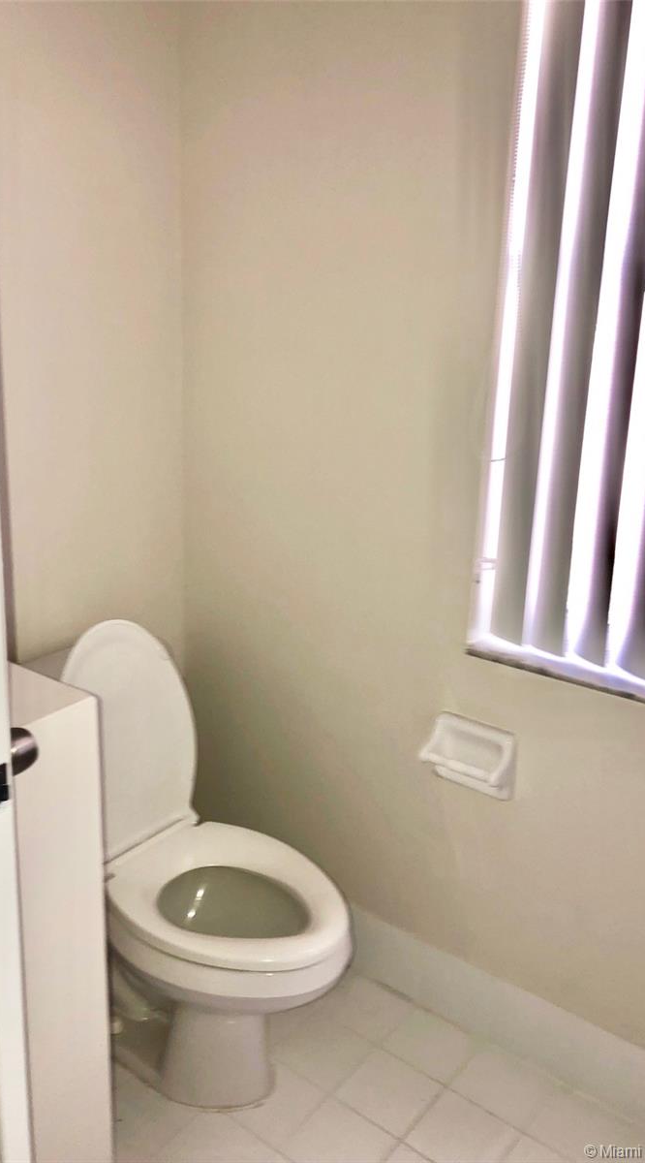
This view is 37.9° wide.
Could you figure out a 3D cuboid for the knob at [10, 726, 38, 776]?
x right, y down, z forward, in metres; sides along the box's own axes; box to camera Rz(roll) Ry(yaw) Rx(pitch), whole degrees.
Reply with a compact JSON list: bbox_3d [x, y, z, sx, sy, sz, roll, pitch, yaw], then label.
[{"bbox_3d":[-0.354,0.193,1.043,0.058,0.058,0.062,12,18,32],"label":"knob"}]

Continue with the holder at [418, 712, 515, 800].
[{"bbox_3d":[0.268,0.341,1.765,0.168,0.134,0.087,14,19,36],"label":"holder"}]

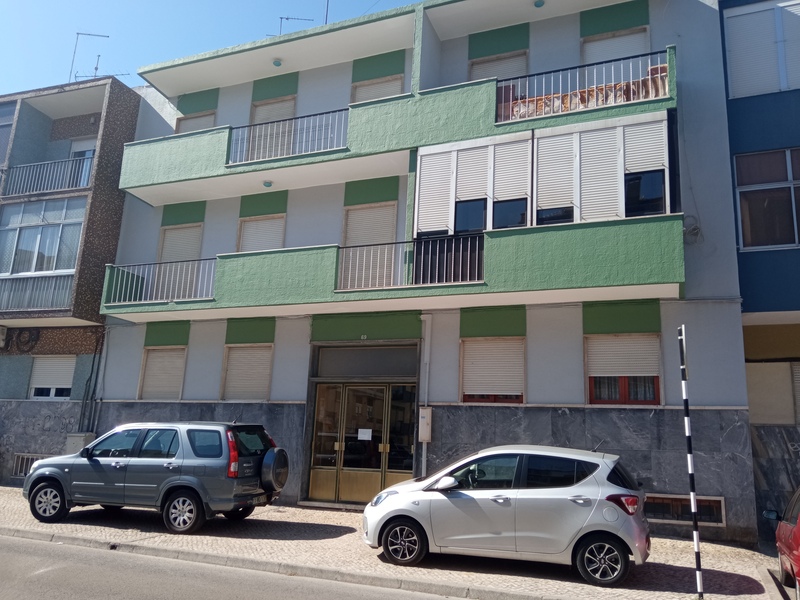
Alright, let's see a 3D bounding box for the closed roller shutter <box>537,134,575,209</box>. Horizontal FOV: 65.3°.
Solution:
[{"bbox_3d":[2.714,-2.232,10.883,0.604,1.339,0.061,-3,-14,21],"label":"closed roller shutter"}]

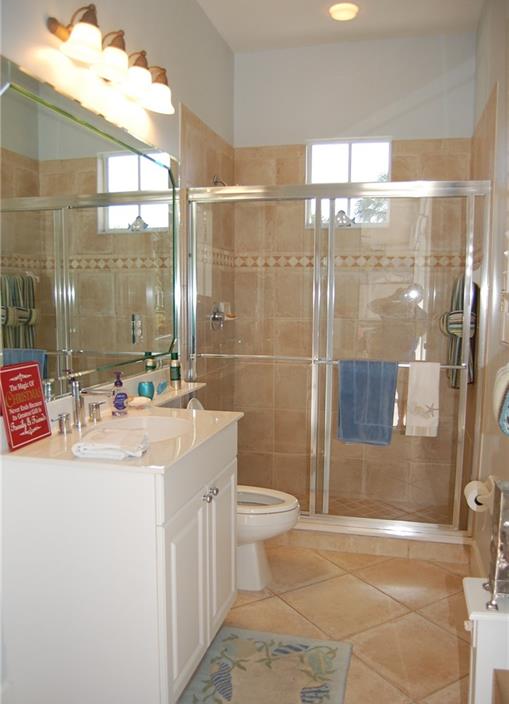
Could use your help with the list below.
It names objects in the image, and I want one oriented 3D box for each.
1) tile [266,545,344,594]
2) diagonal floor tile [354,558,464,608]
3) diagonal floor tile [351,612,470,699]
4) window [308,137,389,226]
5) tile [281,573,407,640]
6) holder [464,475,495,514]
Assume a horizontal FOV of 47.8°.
[{"bbox_3d":[0.171,1.074,2.874,0.412,0.012,0.412,-2,6,-31],"label":"tile"},{"bbox_3d":[0.752,1.091,2.731,0.412,0.012,0.412,-2,6,-31],"label":"diagonal floor tile"},{"bbox_3d":[0.607,1.138,2.176,0.412,0.012,0.412,-2,6,-31],"label":"diagonal floor tile"},{"bbox_3d":[0.631,-1.135,3.860,0.561,0.579,0.070,2,5,14],"label":"window"},{"bbox_3d":[0.388,1.106,2.521,0.412,0.012,0.412,-2,6,-31],"label":"tile"},{"bbox_3d":[0.887,0.566,2.268,0.115,0.140,0.140,2,5,14],"label":"holder"}]

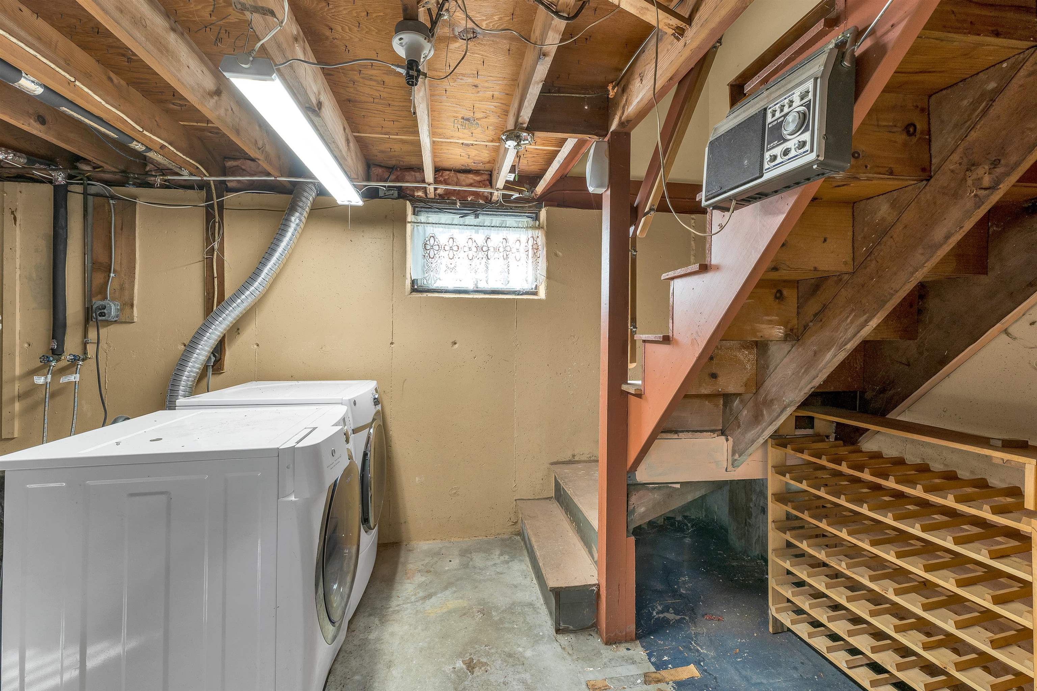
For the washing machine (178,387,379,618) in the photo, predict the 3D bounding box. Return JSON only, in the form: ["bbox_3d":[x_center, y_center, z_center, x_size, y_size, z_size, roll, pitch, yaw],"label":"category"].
[{"bbox_3d":[-1.108,0.738,2.091,0.757,1.037,0.680,0,1,-10],"label":"washing machine"}]

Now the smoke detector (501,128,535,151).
[{"bbox_3d":[-0.005,-0.895,1.786,0.147,0.046,0.147,0,1,-10],"label":"smoke detector"}]

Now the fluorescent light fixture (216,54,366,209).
[{"bbox_3d":[-0.925,-0.872,1.839,0.158,0.066,1.195,0,1,-9],"label":"fluorescent light fixture"}]

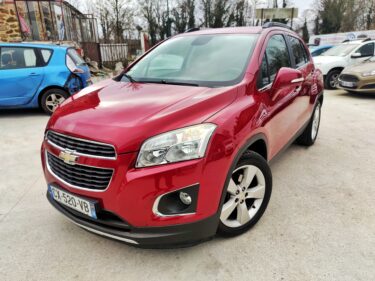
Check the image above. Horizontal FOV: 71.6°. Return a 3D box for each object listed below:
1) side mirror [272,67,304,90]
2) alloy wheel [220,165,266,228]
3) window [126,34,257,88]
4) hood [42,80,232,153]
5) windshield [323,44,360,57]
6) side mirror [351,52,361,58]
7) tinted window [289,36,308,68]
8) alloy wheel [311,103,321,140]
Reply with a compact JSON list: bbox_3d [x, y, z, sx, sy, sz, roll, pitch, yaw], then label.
[{"bbox_3d":[0.811,-0.498,2.087,0.230,0.180,0.180,11,22,34],"label":"side mirror"},{"bbox_3d":[0.380,0.407,2.025,0.480,0.480,0.180,-14,22,-33],"label":"alloy wheel"},{"bbox_3d":[0.024,-0.782,2.514,1.360,0.130,0.950,11,48,34],"label":"window"},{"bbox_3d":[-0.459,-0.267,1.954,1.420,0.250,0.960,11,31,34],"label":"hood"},{"bbox_3d":[5.826,-3.413,9.925,0.840,0.120,1.320,-36,20,2],"label":"windshield"},{"bbox_3d":[5.924,-2.955,9.067,0.160,0.180,0.240,-5,18,-9],"label":"side mirror"},{"bbox_3d":[1.317,-1.037,3.051,0.060,0.380,0.740,-15,6,39],"label":"tinted window"},{"bbox_3d":[1.870,-0.275,3.951,0.180,0.480,0.480,11,22,34],"label":"alloy wheel"}]

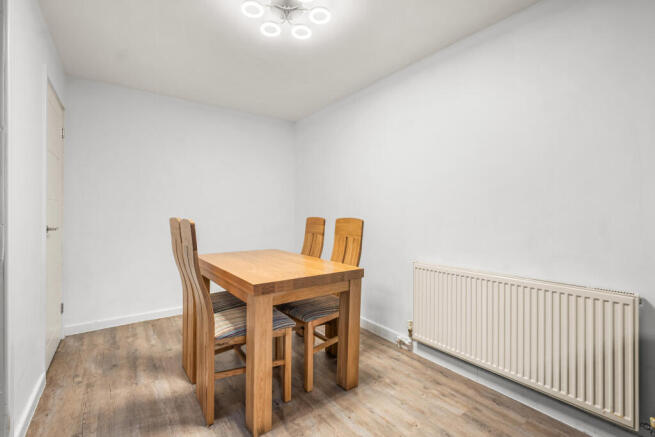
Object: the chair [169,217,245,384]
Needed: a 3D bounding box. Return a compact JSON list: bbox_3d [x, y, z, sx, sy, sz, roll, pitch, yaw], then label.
[{"bbox_3d":[-0.812,0.542,1.997,0.572,1.090,0.444,0,1,-38],"label":"chair"}]

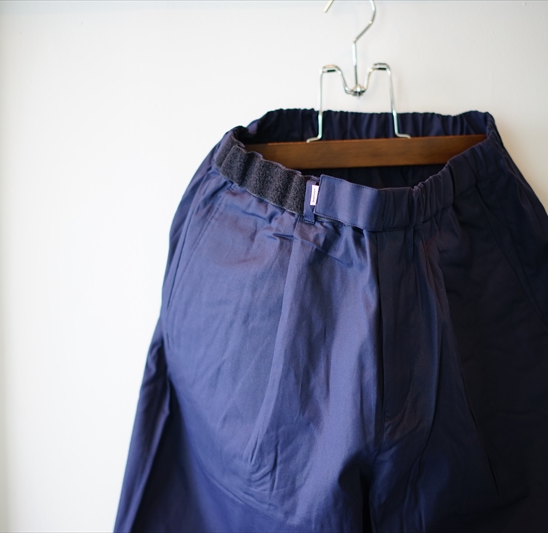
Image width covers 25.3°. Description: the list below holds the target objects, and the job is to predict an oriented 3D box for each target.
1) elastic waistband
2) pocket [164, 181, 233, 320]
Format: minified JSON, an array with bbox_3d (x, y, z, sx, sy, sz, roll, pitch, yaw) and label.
[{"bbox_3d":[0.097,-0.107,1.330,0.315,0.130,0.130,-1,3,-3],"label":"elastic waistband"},{"bbox_3d":[-0.081,-0.017,1.310,0.085,0.145,0.035,1,3,30],"label":"pocket"}]

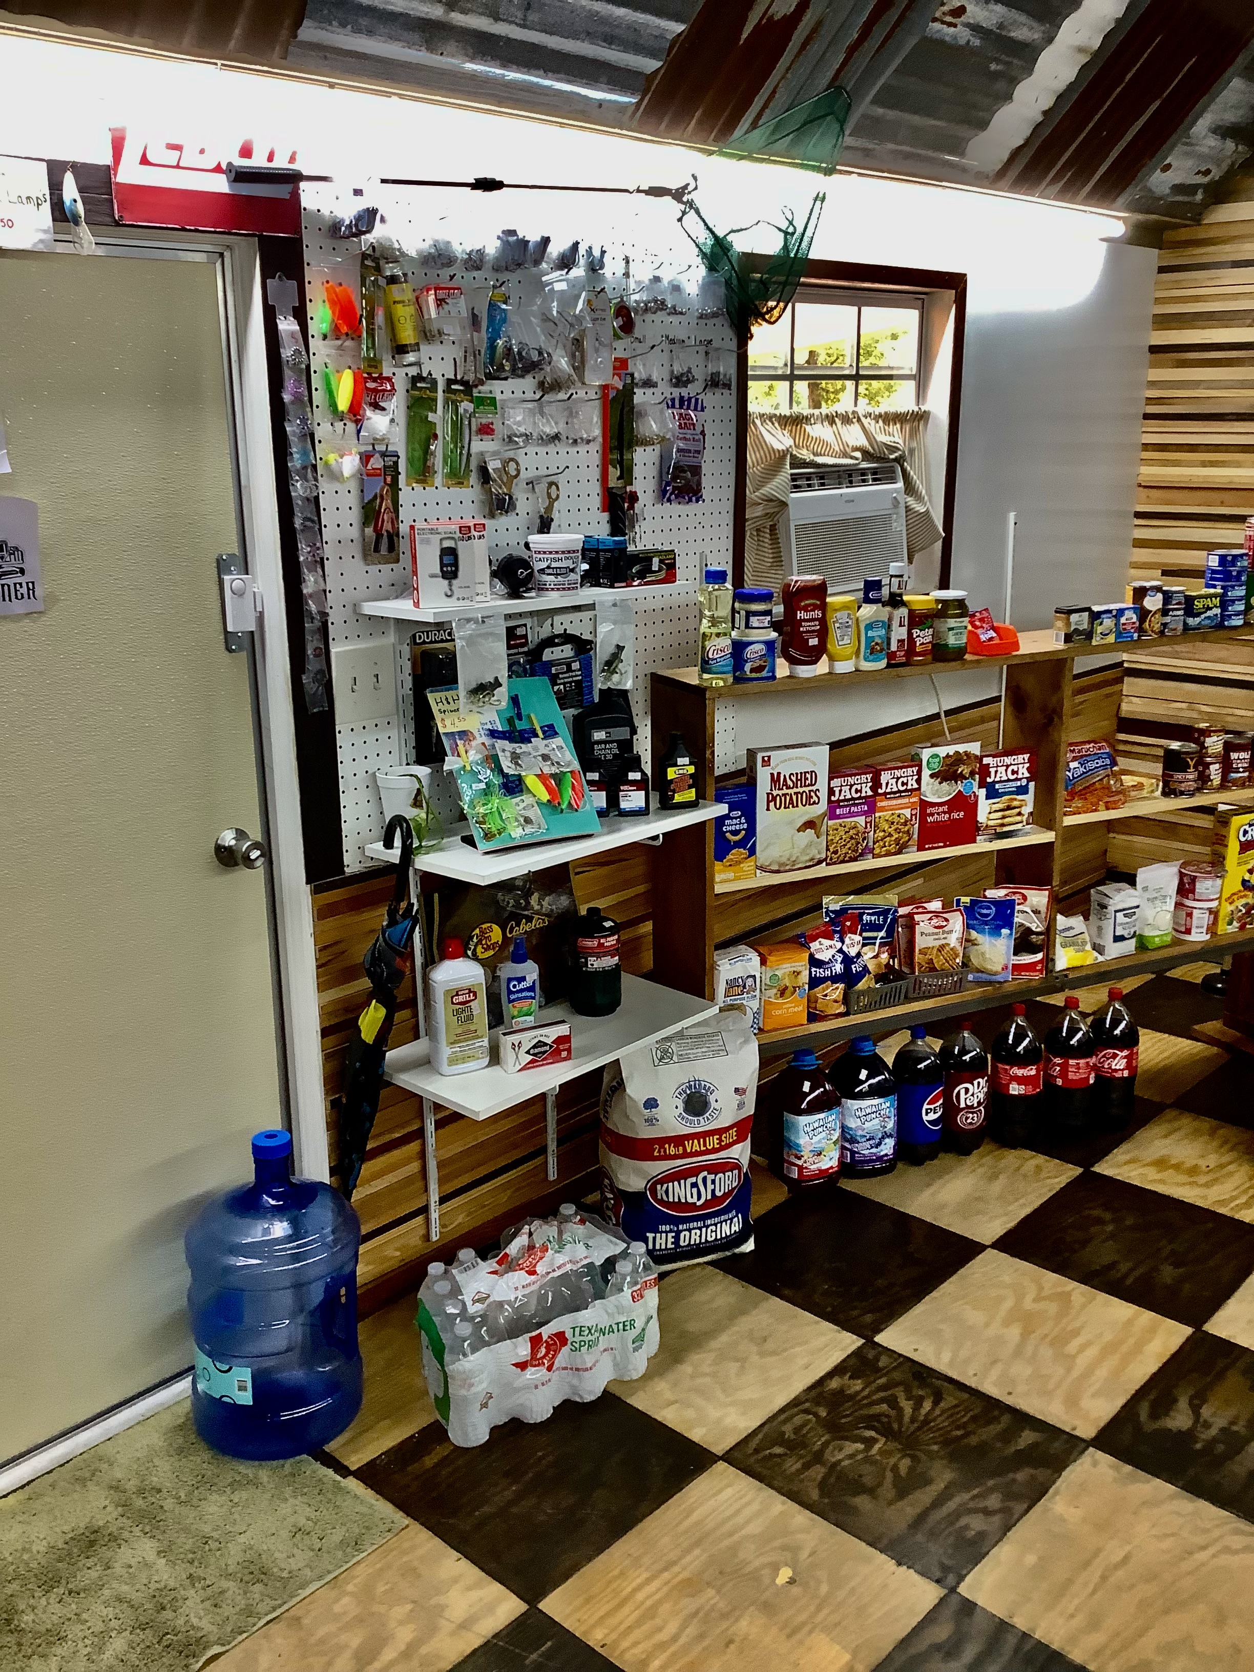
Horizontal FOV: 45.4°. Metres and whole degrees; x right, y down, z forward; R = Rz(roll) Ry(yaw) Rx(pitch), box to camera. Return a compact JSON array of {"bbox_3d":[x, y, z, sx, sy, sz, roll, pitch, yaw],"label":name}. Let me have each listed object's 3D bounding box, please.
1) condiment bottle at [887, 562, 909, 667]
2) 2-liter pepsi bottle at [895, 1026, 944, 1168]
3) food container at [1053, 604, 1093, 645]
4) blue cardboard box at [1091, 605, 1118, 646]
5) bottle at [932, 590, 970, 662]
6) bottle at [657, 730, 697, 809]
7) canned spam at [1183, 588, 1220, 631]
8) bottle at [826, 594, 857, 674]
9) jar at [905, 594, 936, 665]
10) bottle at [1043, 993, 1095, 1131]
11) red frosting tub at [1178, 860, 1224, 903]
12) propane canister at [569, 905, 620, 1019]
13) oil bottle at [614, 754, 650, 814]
[{"bbox_3d":[0.541,-0.445,3.002,0.058,0.200,0.055,-2,16,-6],"label":"condiment bottle"},{"bbox_3d":[0.629,0.542,3.216,0.109,0.303,0.109,-1,16,0],"label":"2-liter pepsi bottle"},{"bbox_3d":[0.927,-0.436,3.110,0.062,0.075,0.041,-8,17,-23],"label":"food container"},{"bbox_3d":[1.000,-0.444,3.174,0.063,0.071,0.040,-8,17,-24],"label":"blue cardboard box"},{"bbox_3d":[0.654,-0.422,3.016,0.073,0.136,0.073,-1,16,0],"label":"bottle"},{"bbox_3d":[0.097,-0.123,2.774,0.065,0.138,0.041,-6,17,-19],"label":"bottle"},{"bbox_3d":[1.270,-0.502,3.333,0.100,0.084,0.056,-8,17,-23],"label":"canned spam"},{"bbox_3d":[0.417,-0.390,2.897,0.065,0.145,0.043,-8,17,-24],"label":"bottle"},{"bbox_3d":[0.576,-0.408,2.970,0.068,0.130,0.068,-1,16,0],"label":"jar"},{"bbox_3d":[0.990,0.501,3.353,0.111,0.312,0.111,4,16,17],"label":"bottle"},{"bbox_3d":[1.317,0.108,3.440,0.099,0.078,0.099,-1,16,0],"label":"red frosting tub"},{"bbox_3d":[-0.059,0.234,2.835,0.100,0.198,0.100,-1,16,0],"label":"propane canister"},{"bbox_3d":[0.011,-0.093,2.691,0.056,0.106,0.036,-3,16,-7],"label":"oil bottle"}]

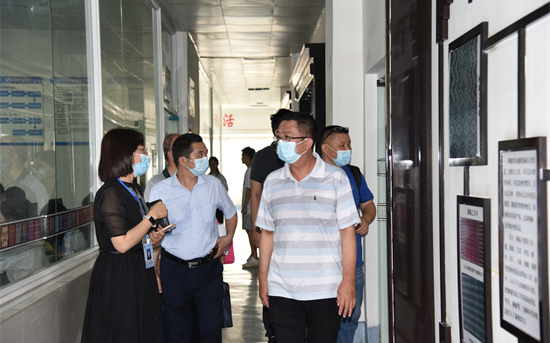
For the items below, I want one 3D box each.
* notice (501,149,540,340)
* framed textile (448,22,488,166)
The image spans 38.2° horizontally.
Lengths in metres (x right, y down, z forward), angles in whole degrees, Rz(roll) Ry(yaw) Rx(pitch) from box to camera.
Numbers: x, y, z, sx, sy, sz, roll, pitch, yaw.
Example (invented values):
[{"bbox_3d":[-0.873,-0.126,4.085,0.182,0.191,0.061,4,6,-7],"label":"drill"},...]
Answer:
[{"bbox_3d":[0.783,0.217,2.513,0.022,0.567,0.365,-1,0,-1],"label":"notice"},{"bbox_3d":[0.760,-0.279,3.126,0.026,0.517,0.497,-1,0,-1],"label":"framed textile"}]

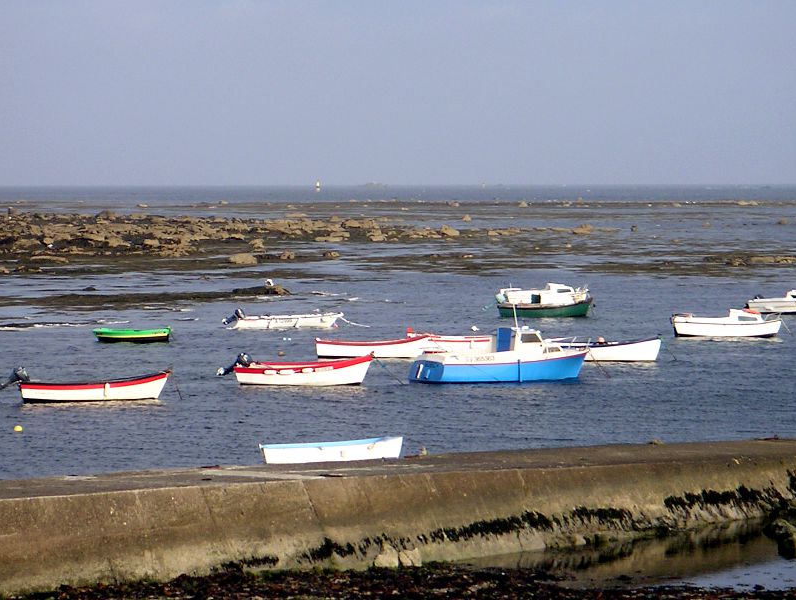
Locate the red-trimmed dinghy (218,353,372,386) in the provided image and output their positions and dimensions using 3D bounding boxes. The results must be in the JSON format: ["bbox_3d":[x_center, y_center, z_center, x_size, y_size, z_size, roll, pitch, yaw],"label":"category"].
[{"bbox_3d":[-3.396,2.373,87.343,5.192,1.150,1.765,0,3,9],"label":"red-trimmed dinghy"}]

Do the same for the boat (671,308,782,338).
[{"bbox_3d":[14.711,1.096,114.469,4.846,1.348,1.793,0,3,-8],"label":"boat"}]

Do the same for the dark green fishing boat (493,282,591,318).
[{"bbox_3d":[7.601,0.108,132.271,4.909,1.812,1.865,0,3,-10],"label":"dark green fishing boat"}]

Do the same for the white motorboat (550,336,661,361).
[{"bbox_3d":[7.713,1.935,99.217,4.930,0.978,1.775,0,3,4],"label":"white motorboat"}]

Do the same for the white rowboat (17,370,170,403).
[{"bbox_3d":[-9.496,2.727,80.509,4.767,1.046,1.668,0,3,-5],"label":"white rowboat"}]

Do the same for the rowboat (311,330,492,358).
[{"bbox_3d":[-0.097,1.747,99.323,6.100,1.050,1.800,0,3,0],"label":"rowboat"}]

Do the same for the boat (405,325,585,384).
[{"bbox_3d":[3.717,1.934,88.780,6.271,1.902,2.320,-1,3,-27],"label":"boat"}]

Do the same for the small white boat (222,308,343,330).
[{"bbox_3d":[-5.366,0.946,120.900,5.568,1.000,2.005,0,3,-4],"label":"small white boat"}]

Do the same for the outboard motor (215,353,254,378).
[{"bbox_3d":[-5.523,2.259,87.141,1.150,0.580,0.420,-42,-4,8],"label":"outboard motor"}]

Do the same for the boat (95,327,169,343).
[{"bbox_3d":[-11.466,1.545,111.024,3.319,0.716,1.327,0,3,-3],"label":"boat"}]

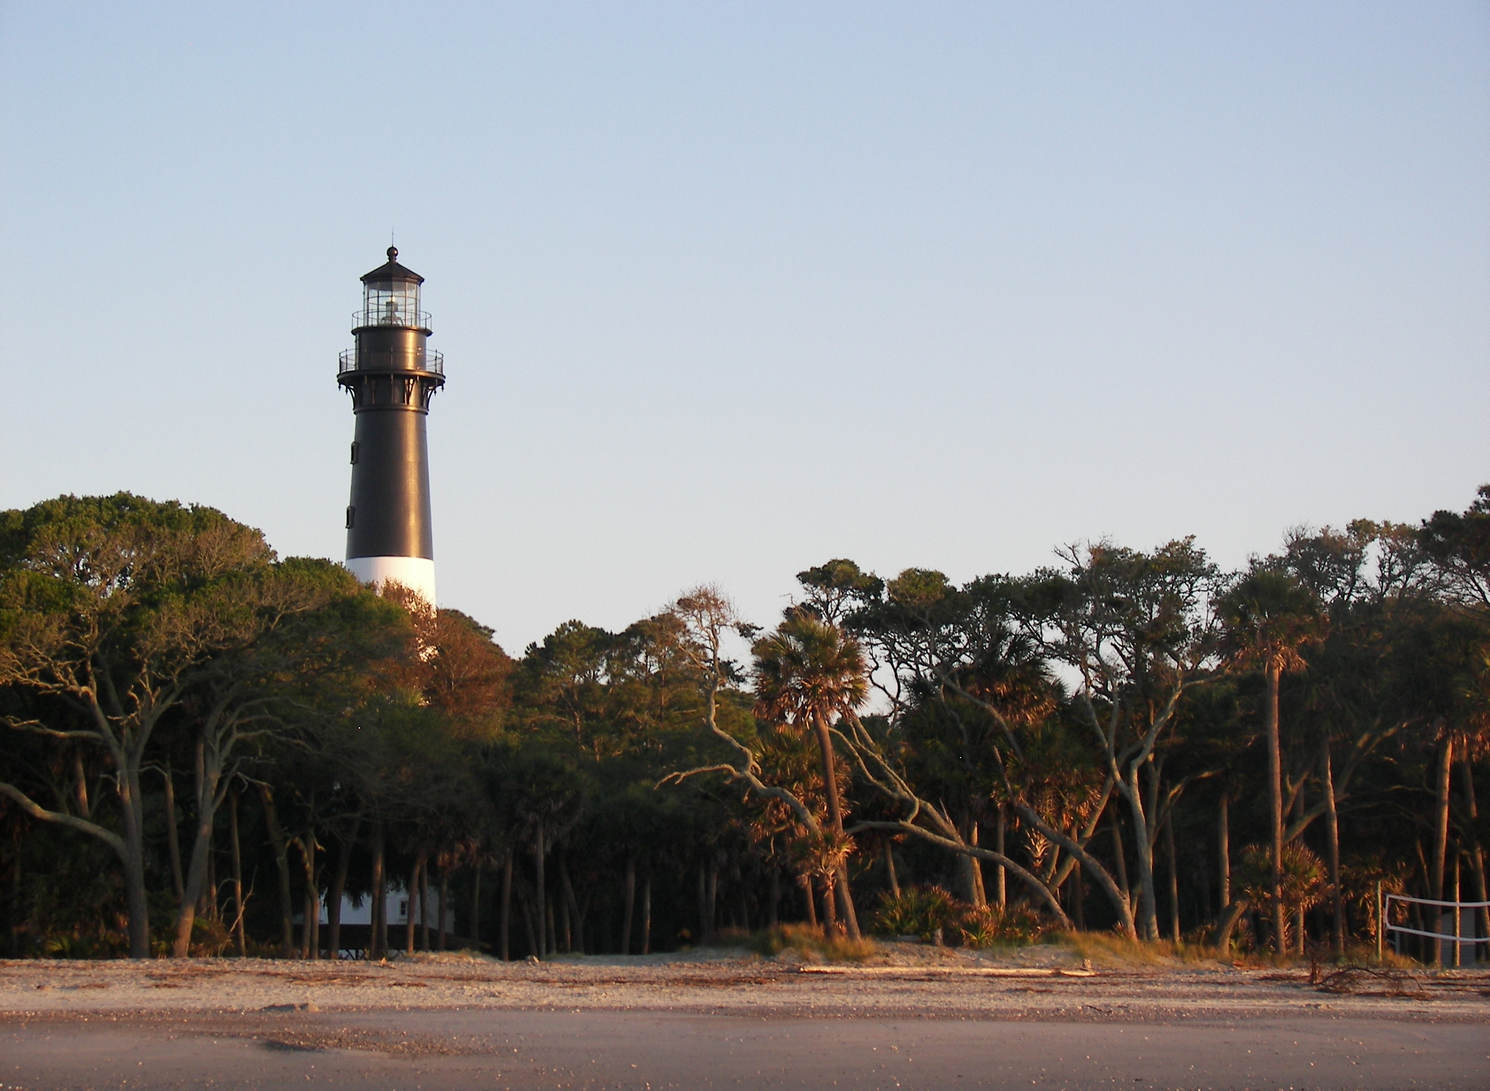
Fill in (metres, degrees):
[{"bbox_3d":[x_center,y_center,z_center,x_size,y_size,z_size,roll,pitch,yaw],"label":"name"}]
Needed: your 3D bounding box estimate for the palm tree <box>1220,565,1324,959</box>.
[{"bbox_3d":[15.460,6.350,123.950,3.040,11.420,3.040,0,-5,0],"label":"palm tree"}]

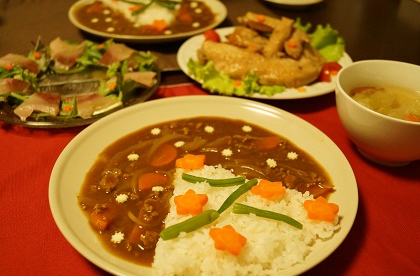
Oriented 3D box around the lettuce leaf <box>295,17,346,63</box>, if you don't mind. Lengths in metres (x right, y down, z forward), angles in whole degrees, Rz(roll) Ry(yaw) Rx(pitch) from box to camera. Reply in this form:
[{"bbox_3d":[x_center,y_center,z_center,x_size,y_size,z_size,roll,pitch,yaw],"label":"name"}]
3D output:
[{"bbox_3d":[0.151,-0.137,0.646,0.075,0.045,0.060,2,34,0],"label":"lettuce leaf"}]

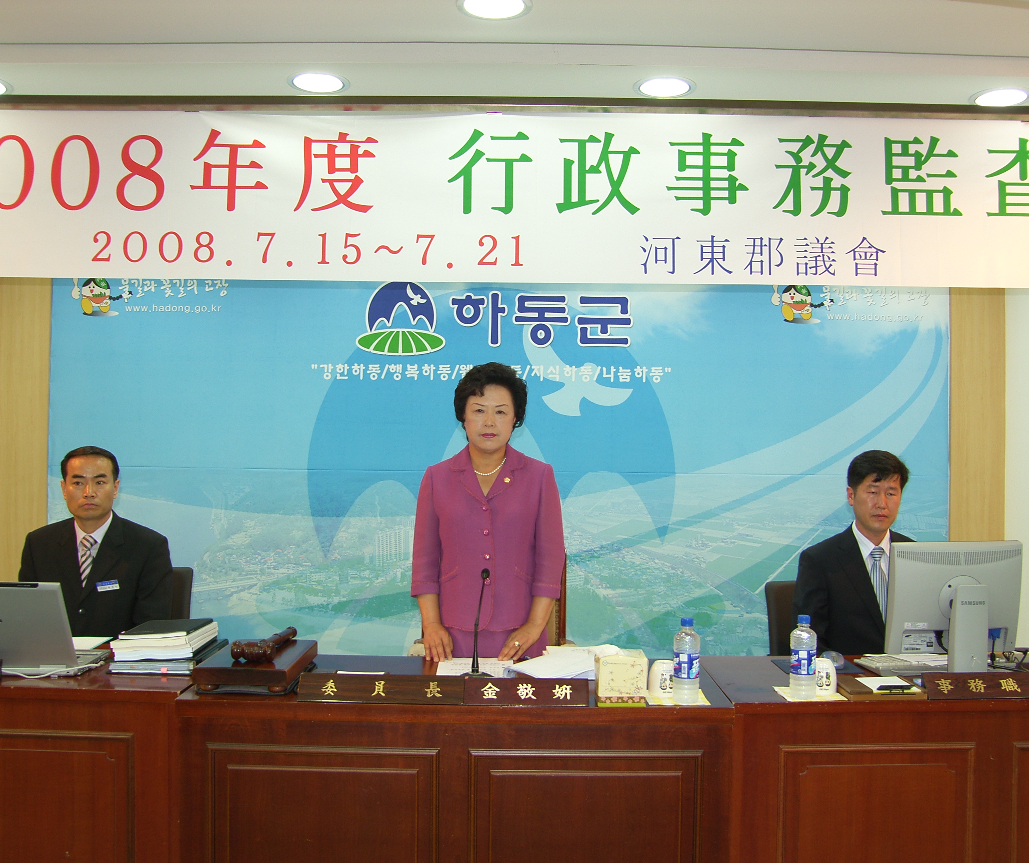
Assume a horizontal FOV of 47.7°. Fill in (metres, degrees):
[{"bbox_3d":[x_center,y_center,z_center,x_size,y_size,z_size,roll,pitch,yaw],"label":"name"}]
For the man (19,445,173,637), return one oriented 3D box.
[{"bbox_3d":[-1.380,0.721,3.650,0.520,1.360,0.700,1,-1,-5],"label":"man"}]

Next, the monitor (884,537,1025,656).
[{"bbox_3d":[1.195,0.487,3.140,0.375,0.385,0.200,1,-1,-10],"label":"monitor"}]

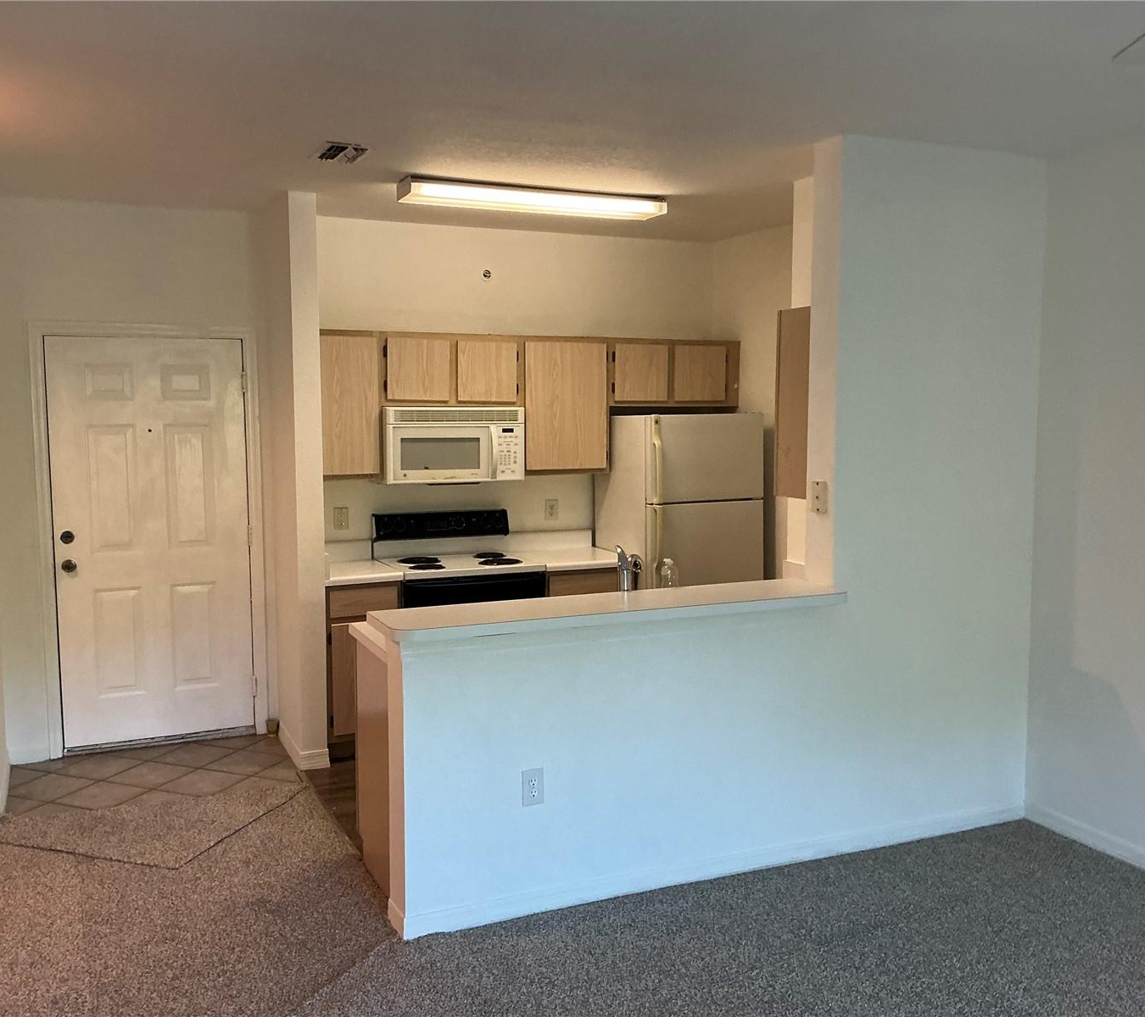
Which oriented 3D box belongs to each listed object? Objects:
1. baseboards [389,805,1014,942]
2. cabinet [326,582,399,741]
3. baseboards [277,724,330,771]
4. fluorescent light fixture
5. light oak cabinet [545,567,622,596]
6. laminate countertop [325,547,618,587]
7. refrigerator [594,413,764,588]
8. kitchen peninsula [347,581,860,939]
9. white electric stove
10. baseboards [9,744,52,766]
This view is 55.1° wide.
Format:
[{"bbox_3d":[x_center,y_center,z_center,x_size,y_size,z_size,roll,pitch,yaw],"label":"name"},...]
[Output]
[{"bbox_3d":[0.678,1.310,4.068,2.668,0.072,0.016,-2,6,-24],"label":"baseboards"},{"bbox_3d":[-1.132,0.724,5.616,0.379,0.776,0.632,-2,6,-24],"label":"cabinet"},{"bbox_3d":[-1.371,1.178,5.566,0.158,0.088,0.683,-2,6,-24],"label":"baseboards"},{"bbox_3d":[-0.166,-1.410,5.008,1.235,0.075,0.213,-2,6,-24],"label":"fluorescent light fixture"},{"bbox_3d":[-0.015,0.726,6.139,0.540,0.868,0.612,-2,6,-24],"label":"light oak cabinet"},{"bbox_3d":[-0.532,0.297,5.860,1.698,0.040,0.637,-2,6,-24],"label":"laminate countertop"},{"bbox_3d":[0.608,0.308,6.278,0.697,1.675,0.730,-2,6,-24],"label":"refrigerator"},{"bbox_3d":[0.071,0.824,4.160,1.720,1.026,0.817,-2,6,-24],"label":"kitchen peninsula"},{"bbox_3d":[-0.602,0.613,5.811,0.755,1.148,0.669,-2,6,-24],"label":"white electric stove"},{"bbox_3d":[-2.651,1.199,5.371,0.184,0.095,0.018,-2,6,-24],"label":"baseboards"}]

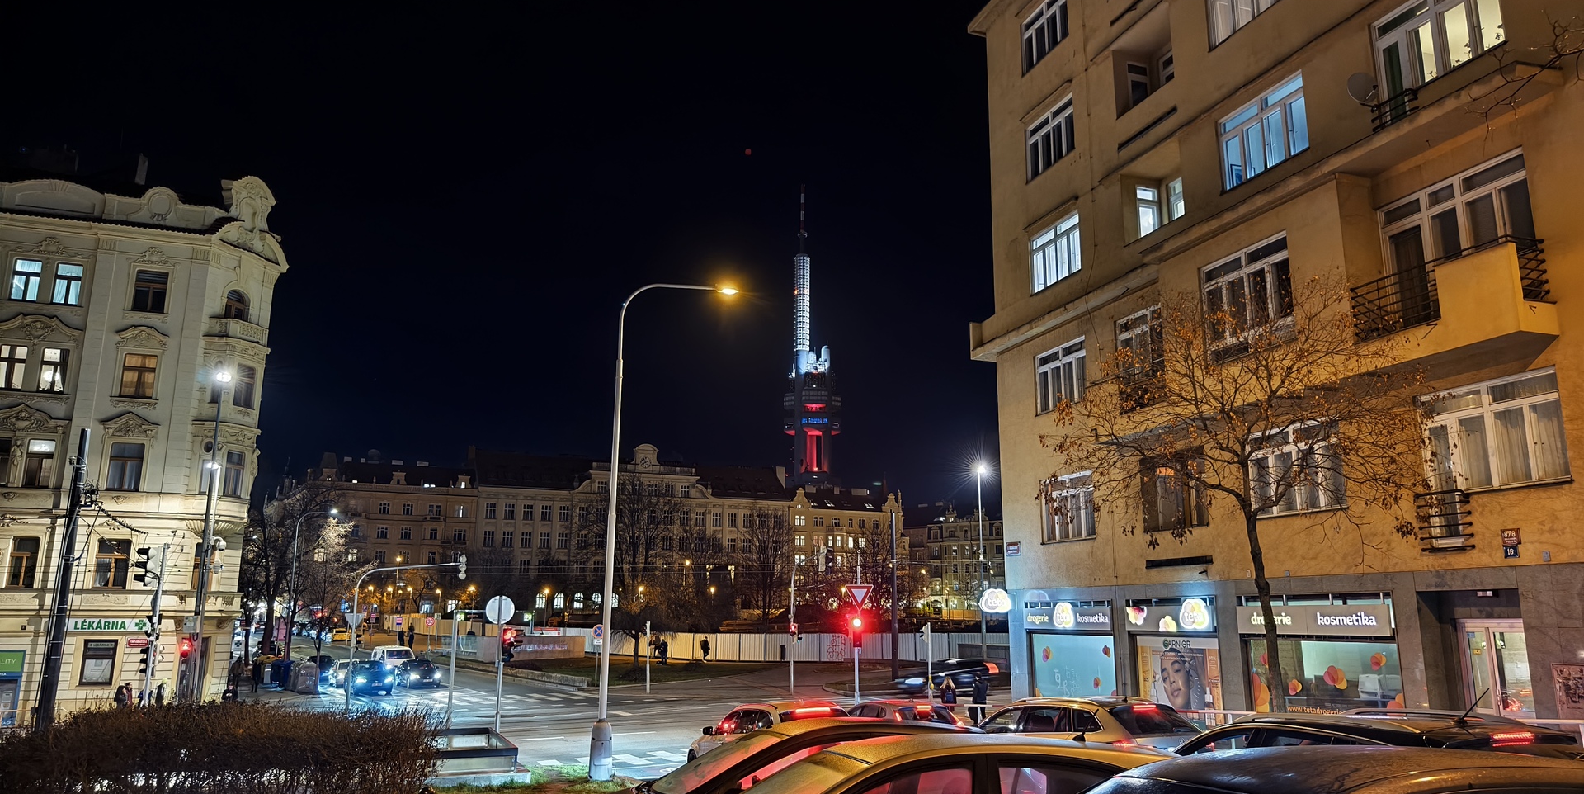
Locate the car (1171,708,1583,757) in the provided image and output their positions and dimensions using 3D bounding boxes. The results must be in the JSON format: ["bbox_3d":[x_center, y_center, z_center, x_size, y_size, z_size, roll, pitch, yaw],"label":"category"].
[{"bbox_3d":[4.656,3.541,9.347,1.810,1.460,4.600,4,-16,-16],"label":"car"}]

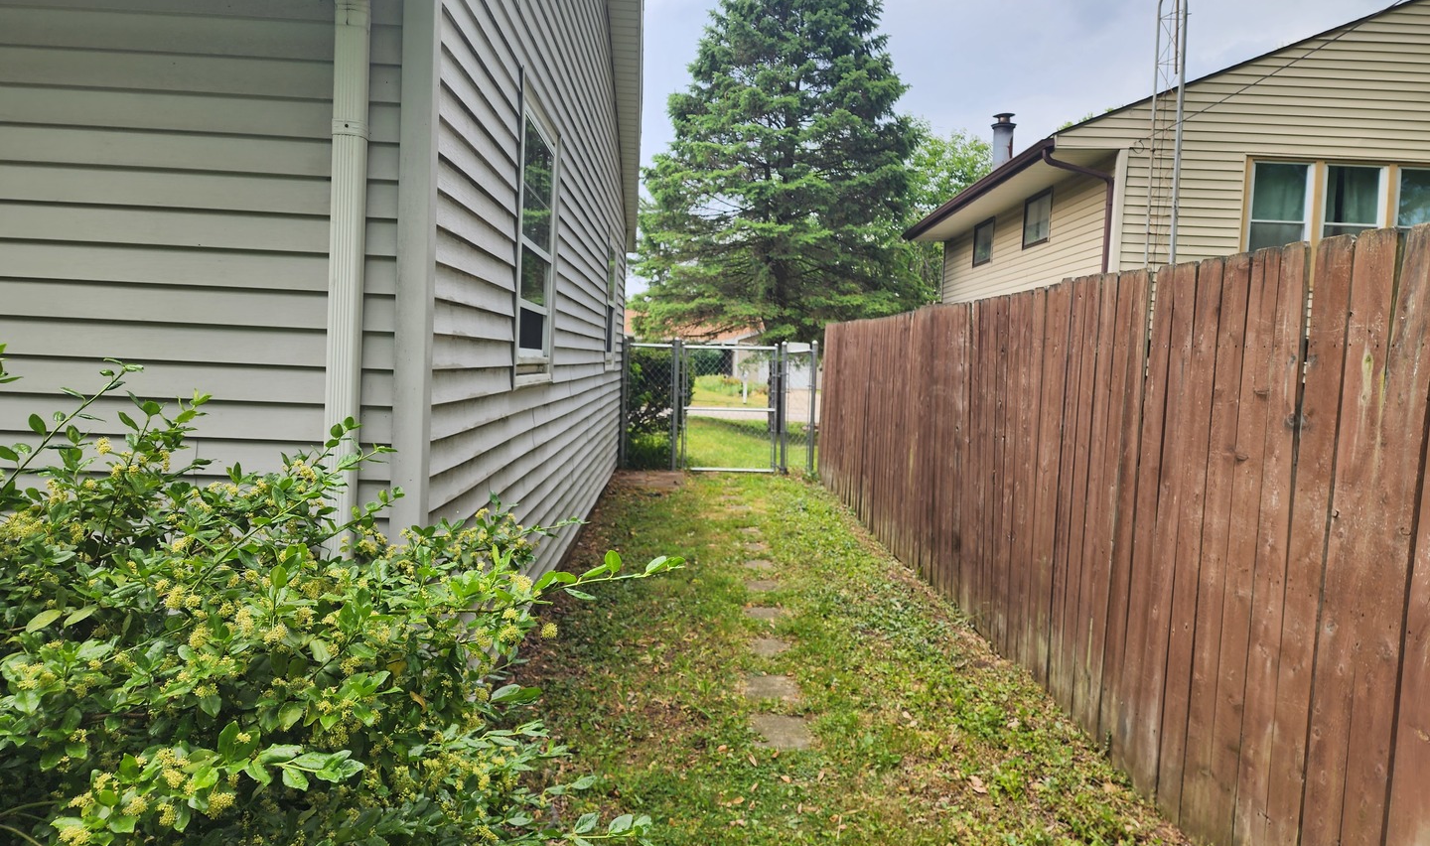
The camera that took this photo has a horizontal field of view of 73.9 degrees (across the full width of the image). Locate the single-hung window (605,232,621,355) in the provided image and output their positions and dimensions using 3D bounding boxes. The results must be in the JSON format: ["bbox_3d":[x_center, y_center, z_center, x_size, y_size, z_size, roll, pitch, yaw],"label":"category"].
[{"bbox_3d":[-1.020,-1.214,9.316,0.100,1.190,1.170,2,4,-2],"label":"single-hung window"}]

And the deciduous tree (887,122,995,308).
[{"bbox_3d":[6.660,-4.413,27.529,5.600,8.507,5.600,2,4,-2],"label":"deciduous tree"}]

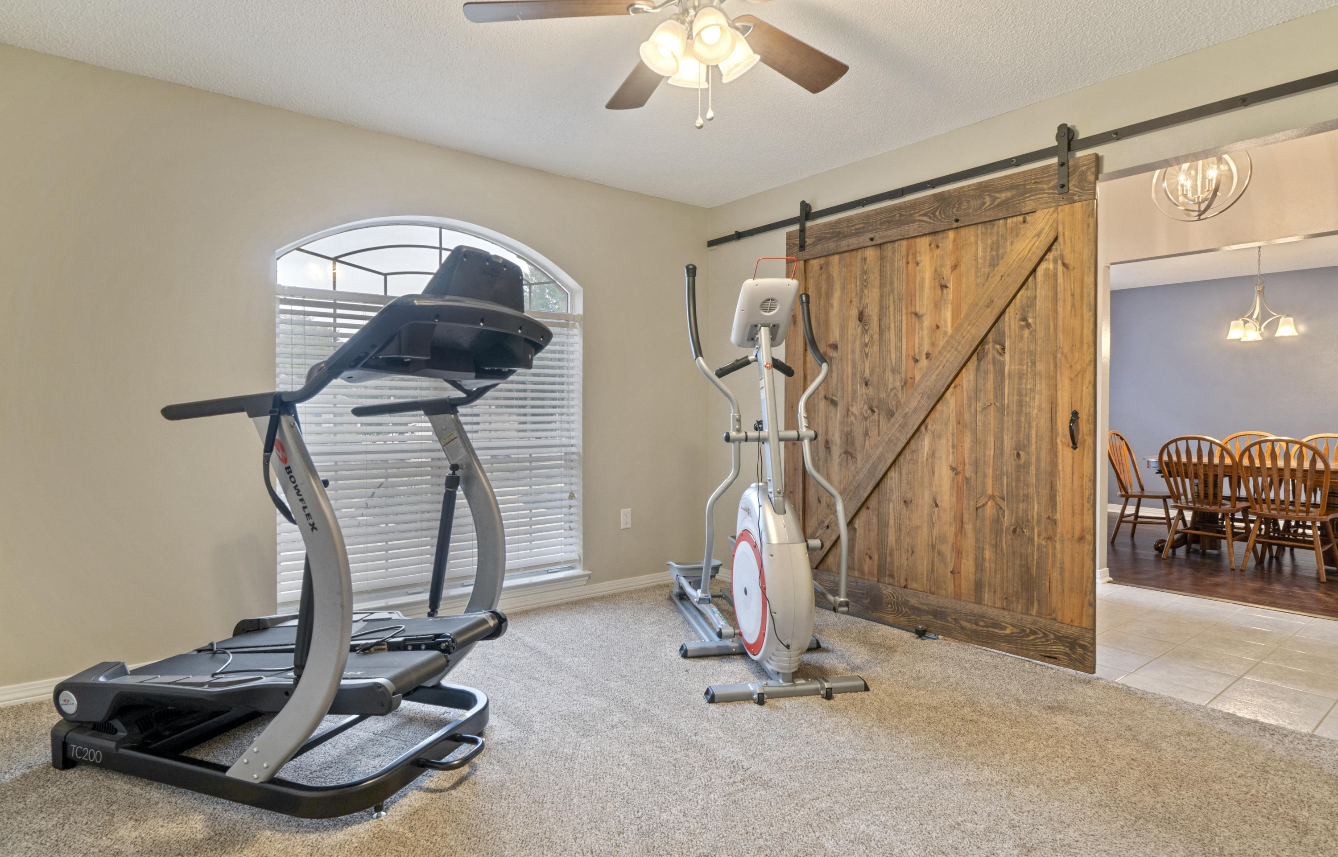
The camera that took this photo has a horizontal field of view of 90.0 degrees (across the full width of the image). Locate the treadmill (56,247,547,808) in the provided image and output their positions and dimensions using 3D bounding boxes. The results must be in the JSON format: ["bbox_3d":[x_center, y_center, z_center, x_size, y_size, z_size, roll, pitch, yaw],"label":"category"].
[{"bbox_3d":[-1.137,0.267,2.134,1.320,1.520,0.735,0,1,18],"label":"treadmill"}]

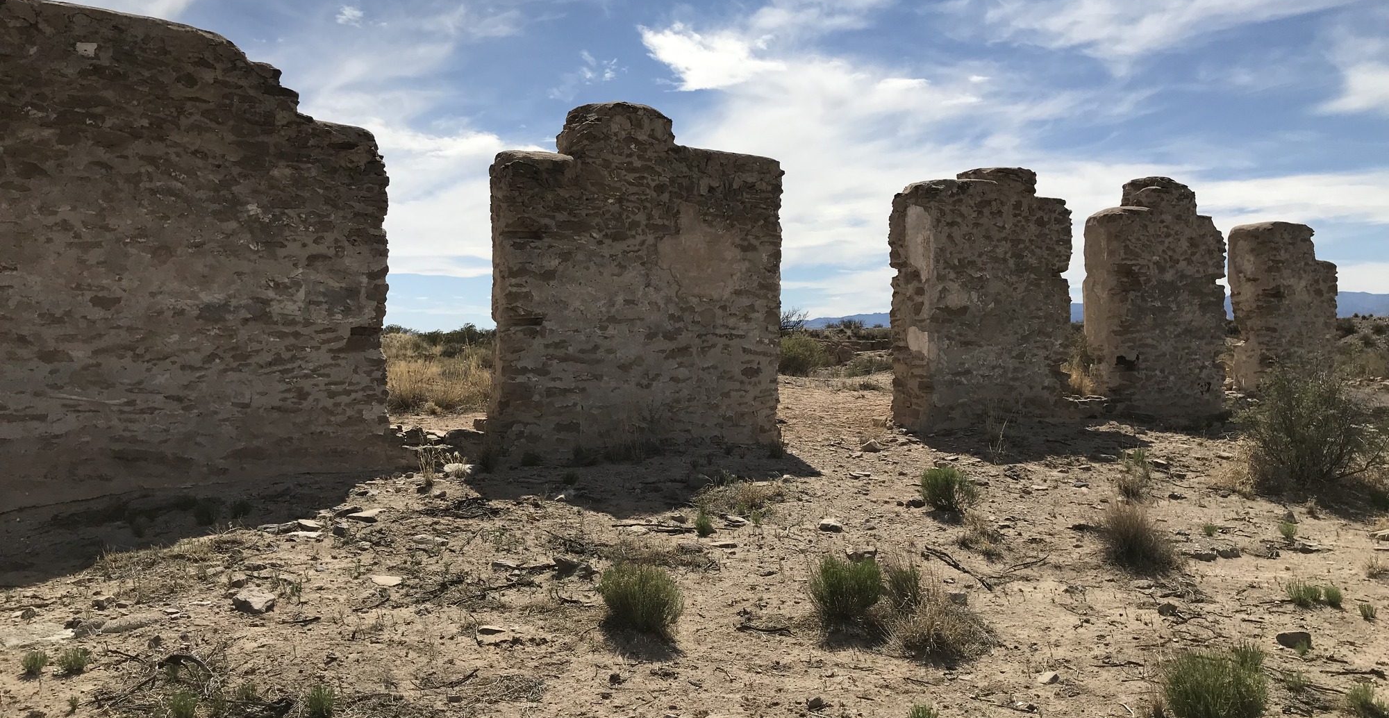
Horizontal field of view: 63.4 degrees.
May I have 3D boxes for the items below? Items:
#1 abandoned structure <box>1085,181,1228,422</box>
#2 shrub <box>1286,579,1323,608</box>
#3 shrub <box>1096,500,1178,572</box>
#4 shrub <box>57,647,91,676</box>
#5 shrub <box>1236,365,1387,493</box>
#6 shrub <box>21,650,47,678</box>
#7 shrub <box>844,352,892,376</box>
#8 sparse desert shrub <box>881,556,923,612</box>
[{"bbox_3d":[7.551,-0.995,18.373,2.793,3.778,0.700,-1,2,-33],"label":"abandoned structure"},{"bbox_3d":[3.269,1.243,6.016,0.198,0.134,0.168,0,2,0],"label":"shrub"},{"bbox_3d":[2.784,1.093,7.051,0.491,0.369,0.466,1,1,22],"label":"shrub"},{"bbox_3d":[-2.626,1.271,4.751,0.142,0.106,0.128,0,2,0],"label":"shrub"},{"bbox_3d":[5.766,0.611,10.443,1.464,1.071,1.318,1,2,29],"label":"shrub"},{"bbox_3d":[-2.901,1.335,4.934,0.109,0.099,0.109,0,2,0],"label":"shrub"},{"bbox_3d":[5.125,0.167,32.851,1.649,0.618,1.319,0,2,0],"label":"shrub"},{"bbox_3d":[1.060,1.143,5.715,0.215,0.272,0.194,0,2,0],"label":"sparse desert shrub"}]

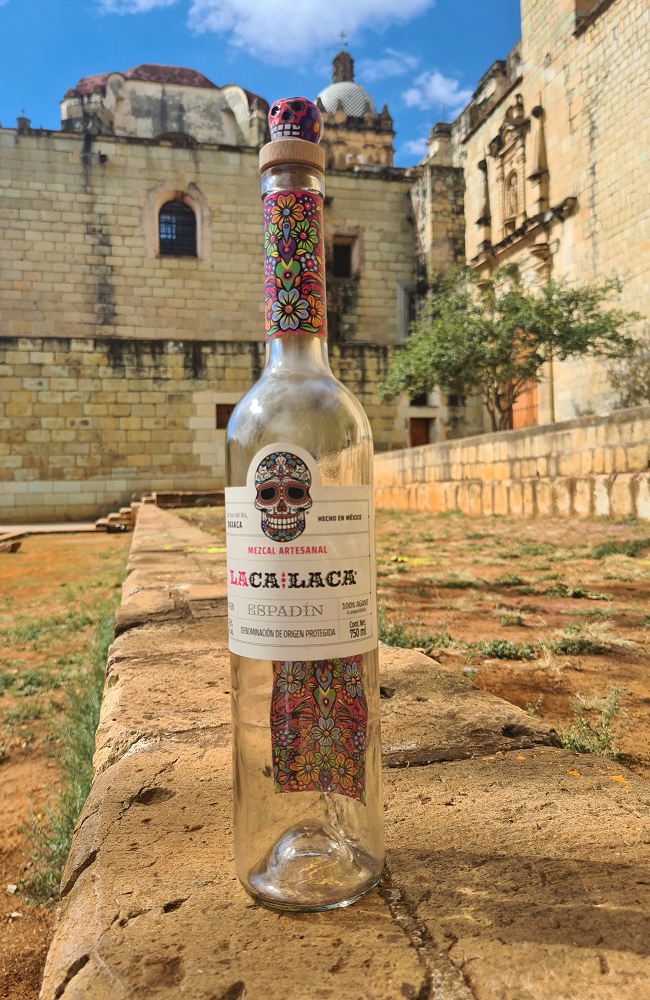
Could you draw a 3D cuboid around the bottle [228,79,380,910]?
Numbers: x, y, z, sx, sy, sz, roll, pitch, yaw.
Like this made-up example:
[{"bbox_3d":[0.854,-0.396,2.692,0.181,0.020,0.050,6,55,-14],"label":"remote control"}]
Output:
[{"bbox_3d":[-0.011,-0.005,0.361,0.073,0.375,0.073,-1,0,10],"label":"bottle"}]

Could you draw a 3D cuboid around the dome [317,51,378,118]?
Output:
[{"bbox_3d":[1.400,-29.800,54.000,4.900,5.000,4.900,-1,0,0],"label":"dome"}]

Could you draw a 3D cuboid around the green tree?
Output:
[{"bbox_3d":[4.250,-3.100,17.300,5.900,4.600,5.400,-1,0,14],"label":"green tree"}]

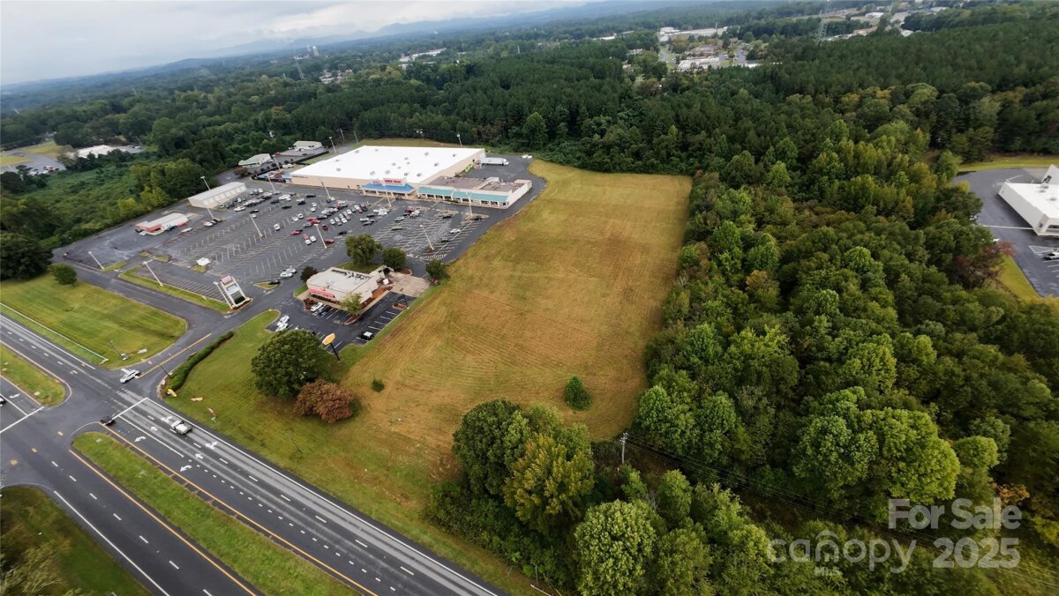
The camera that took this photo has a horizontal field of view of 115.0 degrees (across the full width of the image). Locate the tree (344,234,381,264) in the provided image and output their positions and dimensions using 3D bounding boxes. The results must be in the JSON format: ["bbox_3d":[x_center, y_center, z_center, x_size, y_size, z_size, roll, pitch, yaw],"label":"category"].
[{"bbox_3d":[-77.900,-22.400,159.500,15.600,15.200,15.600,-3,38,3],"label":"tree"}]

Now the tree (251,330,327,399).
[{"bbox_3d":[-69.600,20.400,99.500,18.800,20.300,18.800,-3,38,3],"label":"tree"}]

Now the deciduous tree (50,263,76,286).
[{"bbox_3d":[-229.800,-10.900,166.700,8.800,9.300,8.800,-3,38,3],"label":"deciduous tree"}]

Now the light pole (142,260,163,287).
[{"bbox_3d":[-177.130,-10.960,158.580,2.000,12.000,1.200,11,41,20],"label":"light pole"}]

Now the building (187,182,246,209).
[{"bbox_3d":[-232.830,-77.410,253.330,17.000,6.300,32.000,8,40,16],"label":"building"}]

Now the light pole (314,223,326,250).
[{"bbox_3d":[-109.430,-32.280,176.900,2.000,12.600,1.200,11,41,20],"label":"light pole"}]

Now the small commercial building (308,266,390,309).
[{"bbox_3d":[-79.150,-7.220,147.480,25.000,6.200,20.000,11,41,20],"label":"small commercial building"}]

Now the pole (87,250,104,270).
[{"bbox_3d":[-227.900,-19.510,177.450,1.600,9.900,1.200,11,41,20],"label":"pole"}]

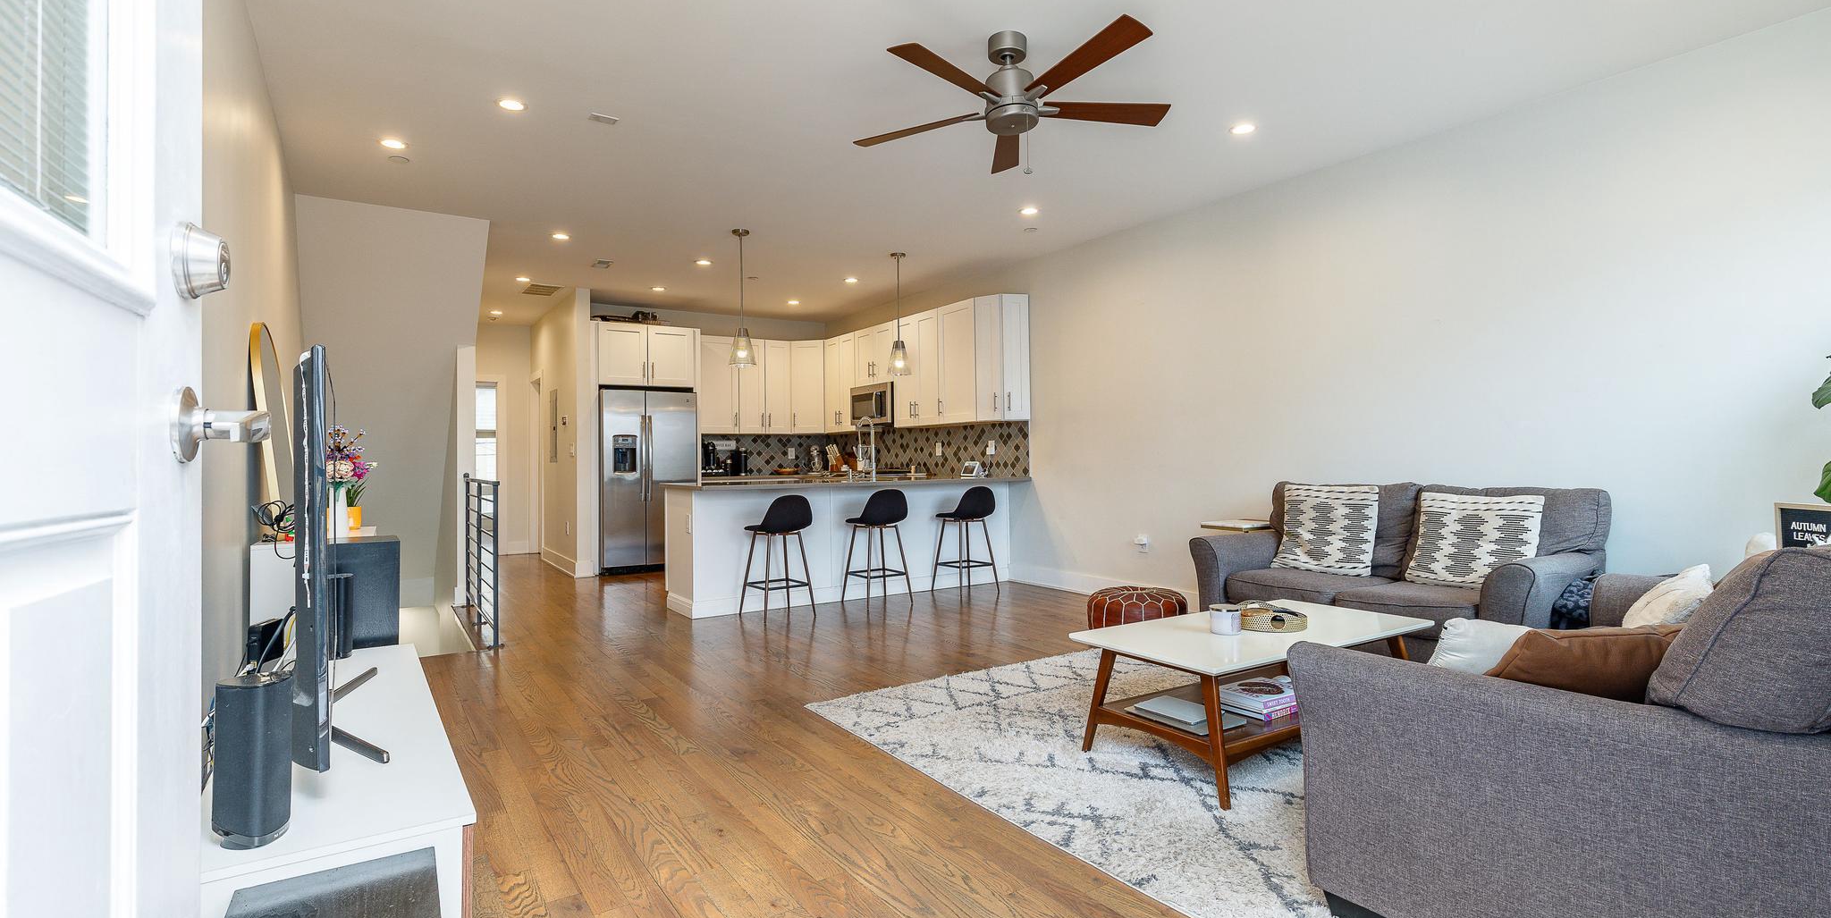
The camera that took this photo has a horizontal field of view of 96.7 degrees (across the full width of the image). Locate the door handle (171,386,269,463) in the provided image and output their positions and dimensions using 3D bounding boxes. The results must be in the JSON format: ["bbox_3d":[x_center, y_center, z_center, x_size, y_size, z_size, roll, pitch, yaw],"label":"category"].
[{"bbox_3d":[-0.585,-0.030,0.681,0.058,0.067,0.138,0,-1,-34],"label":"door handle"}]

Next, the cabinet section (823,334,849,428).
[{"bbox_3d":[-0.681,-0.807,8.897,0.330,1.049,0.660,0,0,-34],"label":"cabinet section"}]

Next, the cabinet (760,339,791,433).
[{"bbox_3d":[-1.638,-0.802,9.297,0.340,1.050,0.330,0,-1,-35],"label":"cabinet"}]

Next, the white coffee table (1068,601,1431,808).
[{"bbox_3d":[1.199,0.807,2.871,1.220,0.405,0.610,0,-1,-32],"label":"white coffee table"}]

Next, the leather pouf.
[{"bbox_3d":[1.238,0.865,4.532,0.550,0.340,0.550,0,-1,-34],"label":"leather pouf"}]

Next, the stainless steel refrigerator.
[{"bbox_3d":[-2.759,0.232,8.182,0.915,1.772,0.770,0,-1,-35],"label":"stainless steel refrigerator"}]

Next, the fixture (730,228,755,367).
[{"bbox_3d":[-1.260,-1.166,5.905,0.190,0.992,0.190,0,-1,-35],"label":"fixture"}]

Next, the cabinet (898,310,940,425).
[{"bbox_3d":[0.140,-0.826,7.752,0.340,1.050,0.760,0,-1,-34],"label":"cabinet"}]

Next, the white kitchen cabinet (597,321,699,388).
[{"bbox_3d":[-2.781,-1.016,8.311,0.980,0.600,0.610,0,-1,-35],"label":"white kitchen cabinet"}]

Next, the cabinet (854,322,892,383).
[{"bbox_3d":[-0.275,-1.052,8.355,0.335,0.604,0.780,0,-1,-35],"label":"cabinet"}]

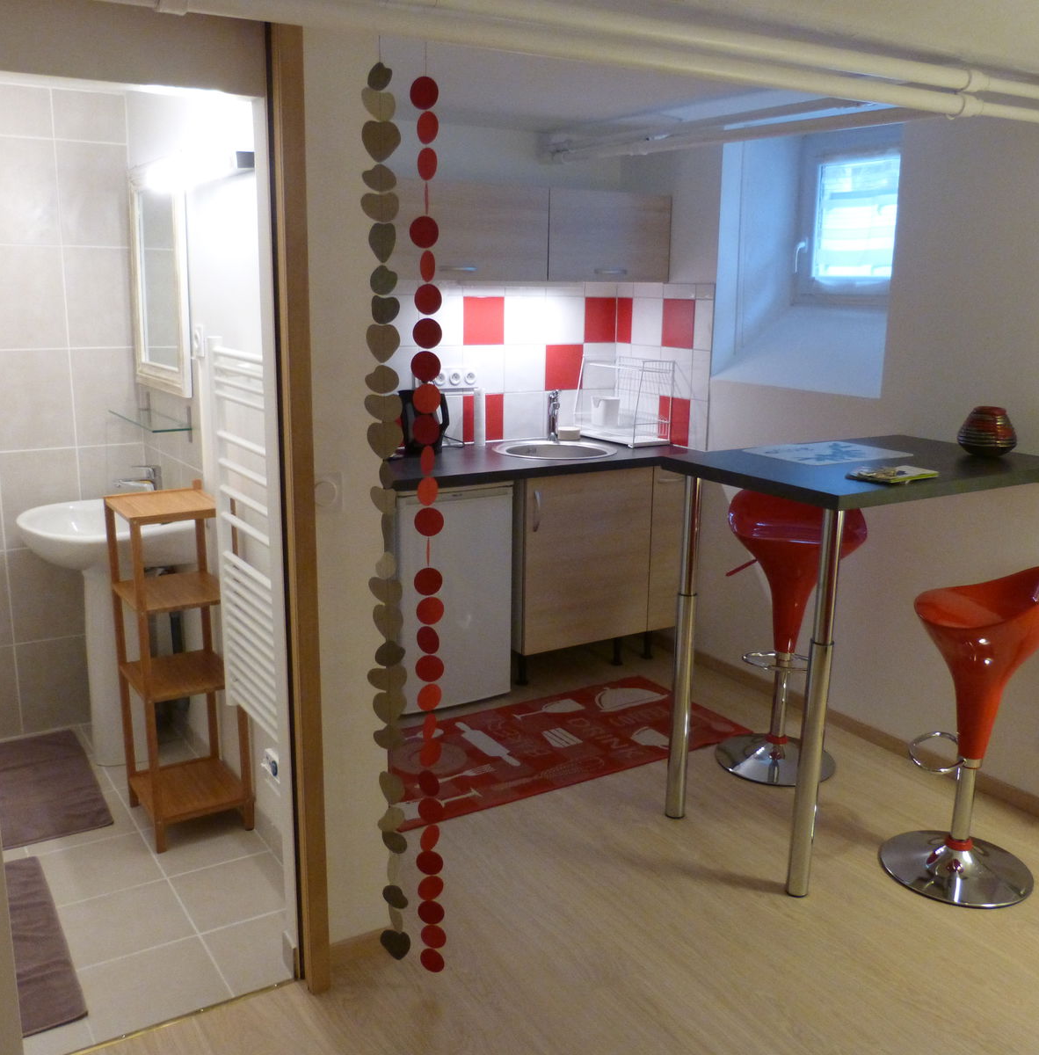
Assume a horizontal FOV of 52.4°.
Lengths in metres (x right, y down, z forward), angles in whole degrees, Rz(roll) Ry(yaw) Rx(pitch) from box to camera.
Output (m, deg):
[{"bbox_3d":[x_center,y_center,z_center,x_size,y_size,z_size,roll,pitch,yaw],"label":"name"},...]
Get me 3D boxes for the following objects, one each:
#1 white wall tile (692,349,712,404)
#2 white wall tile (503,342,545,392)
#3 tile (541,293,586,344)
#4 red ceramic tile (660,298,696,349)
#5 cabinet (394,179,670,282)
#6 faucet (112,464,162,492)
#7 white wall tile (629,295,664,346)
[{"bbox_3d":[0.739,-0.613,4.287,0.010,0.200,0.108,-7,15,-32],"label":"white wall tile"},{"bbox_3d":[0.022,-0.675,4.490,0.200,0.200,0.010,-7,15,-32],"label":"white wall tile"},{"bbox_3d":[0.195,-0.890,4.554,0.200,0.200,0.010,-7,15,-32],"label":"tile"},{"bbox_3d":[0.671,-0.853,4.431,0.010,0.200,0.200,-7,15,-30],"label":"red ceramic tile"},{"bbox_3d":[-0.060,-1.160,4.199,1.389,0.344,0.355,-7,15,-30],"label":"cabinet"},{"bbox_3d":[-1.220,-0.132,3.360,0.150,0.130,0.046,-7,15,-32],"label":"faucet"},{"bbox_3d":[0.555,-0.882,4.551,0.010,0.198,0.201,-7,15,-32],"label":"white wall tile"}]

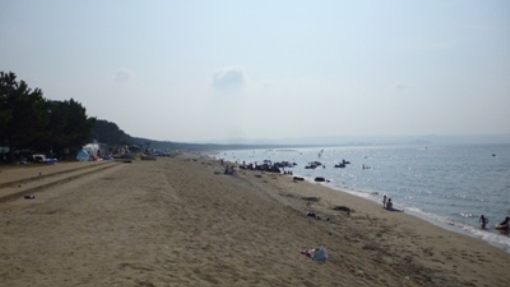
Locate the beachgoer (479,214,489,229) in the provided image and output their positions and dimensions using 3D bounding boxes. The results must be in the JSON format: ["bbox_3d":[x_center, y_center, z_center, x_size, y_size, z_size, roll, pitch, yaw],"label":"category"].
[{"bbox_3d":[12.624,4.420,22.800,0.430,0.950,0.300,-1,0,41],"label":"beachgoer"}]

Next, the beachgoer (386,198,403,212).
[{"bbox_3d":[9.716,4.262,28.600,1.020,0.870,0.500,0,0,-16],"label":"beachgoer"}]

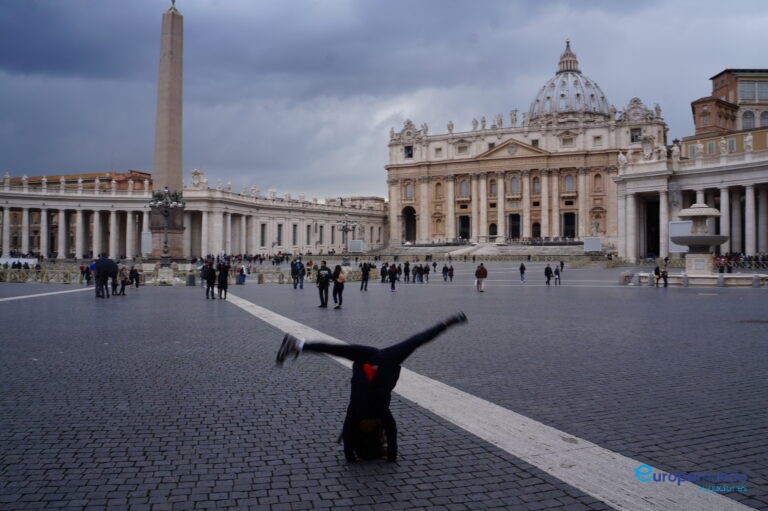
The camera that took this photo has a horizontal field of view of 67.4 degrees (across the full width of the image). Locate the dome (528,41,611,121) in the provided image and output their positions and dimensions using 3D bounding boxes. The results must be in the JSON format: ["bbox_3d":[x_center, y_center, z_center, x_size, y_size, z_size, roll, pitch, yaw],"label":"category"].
[{"bbox_3d":[117.629,-108.752,365.000,50.500,53.500,50.500,0,-1,27],"label":"dome"}]

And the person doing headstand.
[{"bbox_3d":[-0.100,1.043,4.620,1.530,1.200,0.520,0,-1,0],"label":"person doing headstand"}]

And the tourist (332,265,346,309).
[{"bbox_3d":[-1.670,1.190,21.600,0.420,1.640,0.460,0,-1,21],"label":"tourist"}]

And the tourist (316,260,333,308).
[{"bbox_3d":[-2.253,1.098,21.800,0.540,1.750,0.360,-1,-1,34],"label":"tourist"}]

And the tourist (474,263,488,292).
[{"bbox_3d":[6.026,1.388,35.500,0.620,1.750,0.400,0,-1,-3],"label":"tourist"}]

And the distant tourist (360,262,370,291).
[{"bbox_3d":[-1.113,1.315,35.200,0.520,1.720,0.400,0,-1,6],"label":"distant tourist"}]

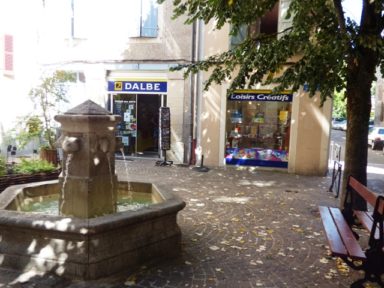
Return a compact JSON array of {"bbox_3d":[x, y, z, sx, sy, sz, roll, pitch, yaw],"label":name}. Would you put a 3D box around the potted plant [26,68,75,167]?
[{"bbox_3d":[-3.715,-0.661,8.800,1.280,2.550,1.150,1,6,-6],"label":"potted plant"}]

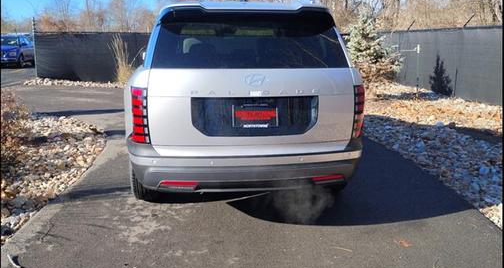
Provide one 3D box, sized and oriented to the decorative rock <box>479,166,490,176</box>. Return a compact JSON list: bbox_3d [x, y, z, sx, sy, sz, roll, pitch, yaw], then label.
[{"bbox_3d":[2.330,0.367,4.100,0.120,0.090,0.110,0,14,0],"label":"decorative rock"}]

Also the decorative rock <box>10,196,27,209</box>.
[{"bbox_3d":[-1.960,0.570,3.420,0.130,0.100,0.120,0,14,0],"label":"decorative rock"}]

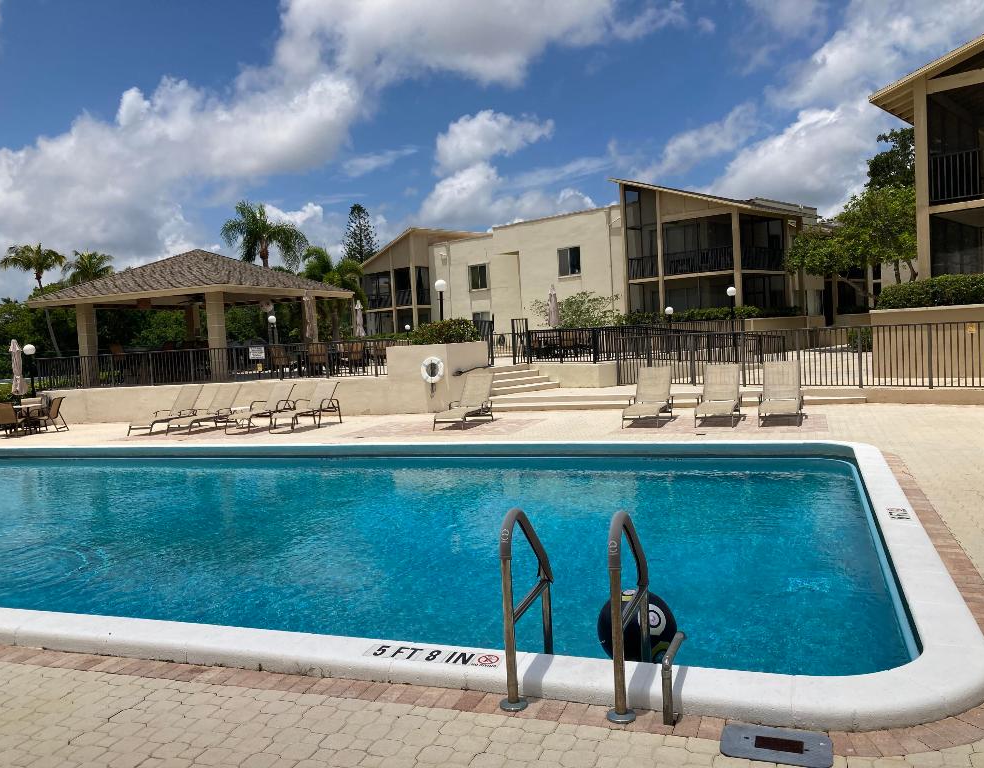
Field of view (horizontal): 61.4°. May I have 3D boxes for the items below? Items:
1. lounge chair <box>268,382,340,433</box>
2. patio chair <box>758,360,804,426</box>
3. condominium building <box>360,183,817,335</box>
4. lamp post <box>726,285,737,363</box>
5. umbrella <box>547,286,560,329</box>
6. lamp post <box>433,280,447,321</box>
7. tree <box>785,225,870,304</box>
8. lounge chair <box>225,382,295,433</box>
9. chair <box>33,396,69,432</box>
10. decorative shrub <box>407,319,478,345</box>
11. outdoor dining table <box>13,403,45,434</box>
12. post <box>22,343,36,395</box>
[{"bbox_3d":[-4.103,0.498,18.108,0.670,0.950,1.800,-2,3,21],"label":"lounge chair"},{"bbox_3d":[5.102,0.147,14.690,0.700,1.030,1.750,-2,3,21],"label":"patio chair"},{"bbox_3d":[4.700,-5.825,46.774,26.300,7.600,12.000,0,4,44],"label":"condominium building"},{"bbox_3d":[8.720,-2.186,29.928,0.330,2.629,0.330,-3,3,0],"label":"lamp post"},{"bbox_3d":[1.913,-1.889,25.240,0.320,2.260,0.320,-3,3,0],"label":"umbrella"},{"bbox_3d":[-1.477,-1.789,24.441,0.350,2.608,0.350,-3,3,0],"label":"lamp post"},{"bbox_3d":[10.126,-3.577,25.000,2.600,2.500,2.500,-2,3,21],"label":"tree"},{"bbox_3d":[-5.118,0.537,18.381,0.670,0.950,1.800,-2,3,21],"label":"lounge chair"},{"bbox_3d":[-11.041,0.750,20.637,0.670,0.870,0.580,-3,3,0],"label":"chair"},{"bbox_3d":[-1.225,-1.316,21.861,1.850,0.780,1.600,-3,3,0],"label":"decorative shrub"},{"bbox_3d":[-11.550,0.884,20.650,0.740,0.720,0.740,-5,4,-29],"label":"outdoor dining table"},{"bbox_3d":[-13.574,-0.017,24.494,0.340,2.320,0.340,-5,4,-29],"label":"post"}]

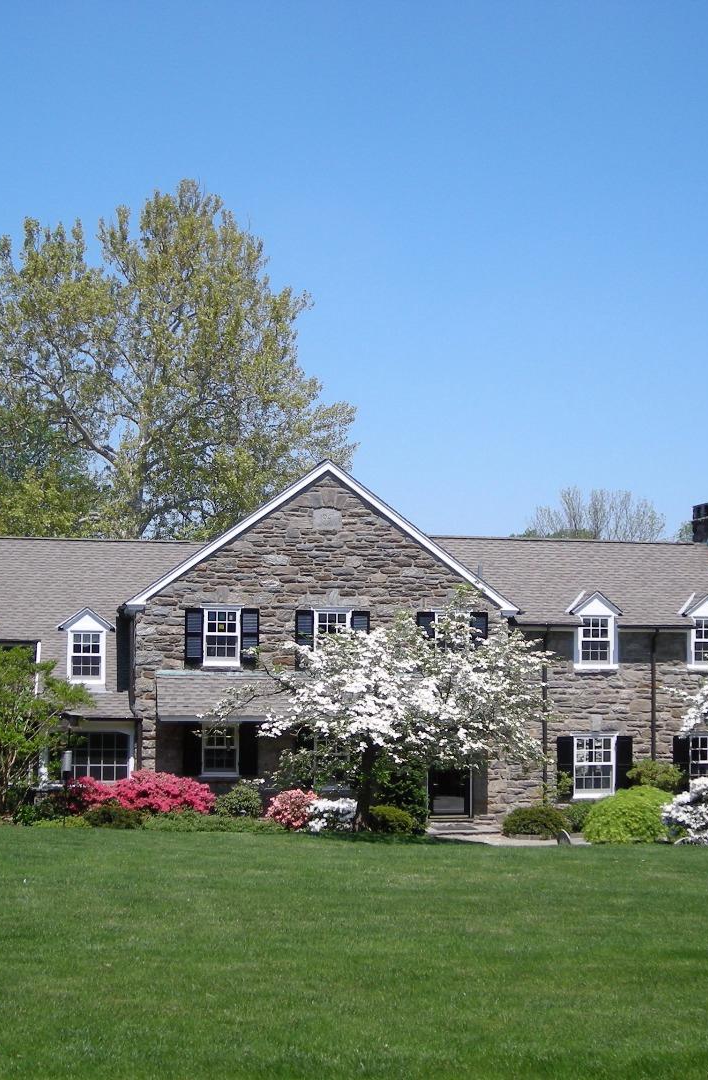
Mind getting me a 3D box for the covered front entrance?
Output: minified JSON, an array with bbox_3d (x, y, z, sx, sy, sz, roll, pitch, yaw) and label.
[{"bbox_3d":[2.246,5.589,34.200,1.080,1.900,0.500,1,-4,-10],"label":"covered front entrance"}]

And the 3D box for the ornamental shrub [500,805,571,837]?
[{"bbox_3d":[4.330,6.690,34.700,1.596,0.780,1.500,1,-6,-11],"label":"ornamental shrub"}]

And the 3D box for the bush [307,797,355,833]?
[{"bbox_3d":[-0.491,6.008,31.800,1.050,0.800,0.950,2,-4,-12],"label":"bush"}]

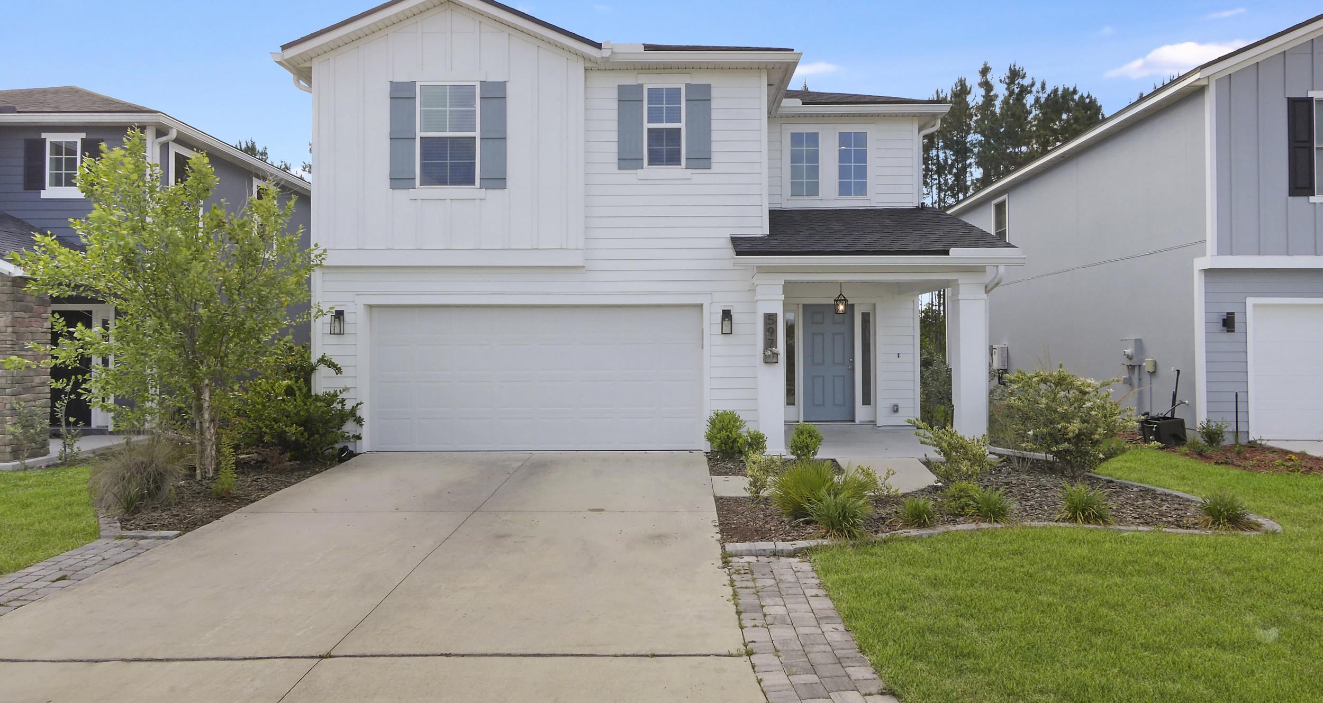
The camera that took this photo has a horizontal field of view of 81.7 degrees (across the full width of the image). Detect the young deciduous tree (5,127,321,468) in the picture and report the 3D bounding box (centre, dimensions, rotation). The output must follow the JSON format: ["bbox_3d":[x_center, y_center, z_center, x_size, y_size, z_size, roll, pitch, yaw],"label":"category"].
[{"bbox_3d":[-5.876,-0.575,9.100,3.692,4.153,3.300,0,0,0],"label":"young deciduous tree"}]

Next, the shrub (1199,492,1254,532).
[{"bbox_3d":[5.252,1.431,7.100,0.528,0.320,0.520,0,0,0],"label":"shrub"}]

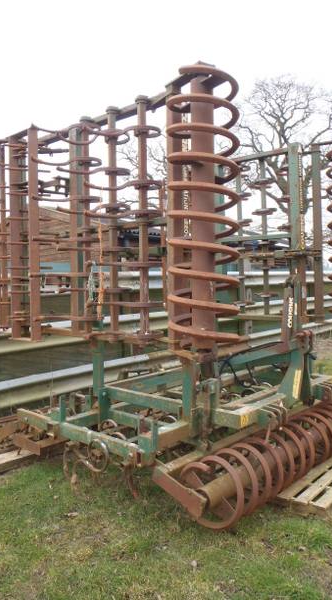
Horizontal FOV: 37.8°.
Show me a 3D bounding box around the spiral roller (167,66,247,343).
[{"bbox_3d":[0.236,-0.572,3.029,0.455,1.700,0.455,1,3,0],"label":"spiral roller"}]

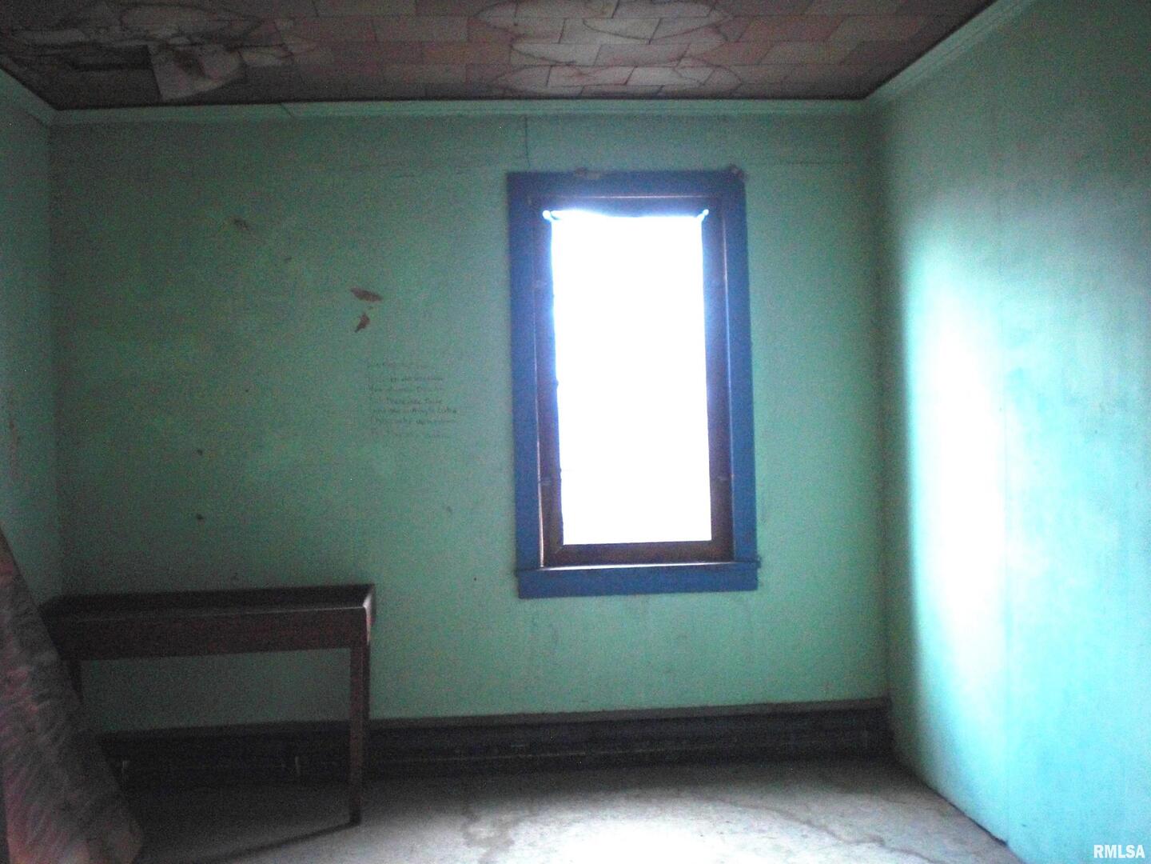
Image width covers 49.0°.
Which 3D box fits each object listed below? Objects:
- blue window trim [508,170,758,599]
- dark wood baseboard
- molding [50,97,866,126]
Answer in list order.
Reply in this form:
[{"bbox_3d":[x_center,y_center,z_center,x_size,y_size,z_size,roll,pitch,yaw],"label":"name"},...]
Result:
[{"bbox_3d":[0.234,-0.195,5.086,0.969,1.704,0.045,-2,1,-4],"label":"blue window trim"},{"bbox_3d":[-0.342,1.249,5.056,3.292,0.236,0.045,-2,1,-4],"label":"dark wood baseboard"},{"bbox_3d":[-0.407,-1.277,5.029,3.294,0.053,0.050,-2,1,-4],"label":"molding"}]

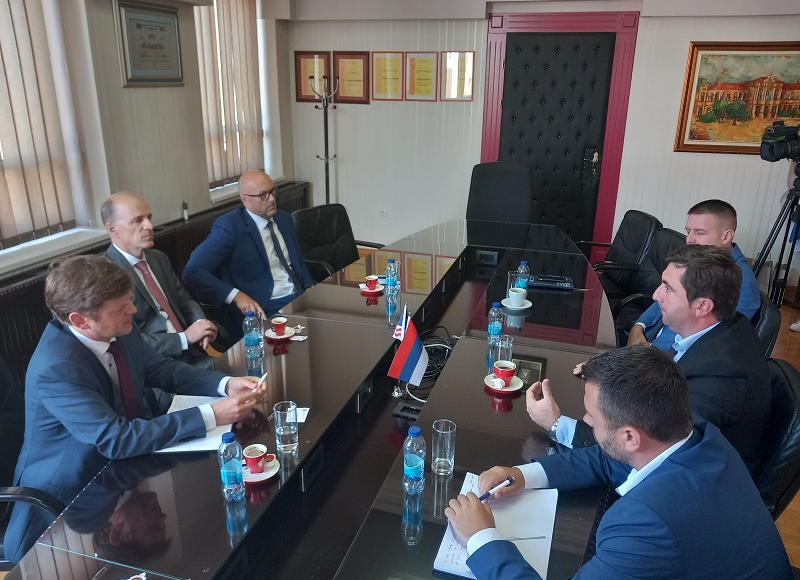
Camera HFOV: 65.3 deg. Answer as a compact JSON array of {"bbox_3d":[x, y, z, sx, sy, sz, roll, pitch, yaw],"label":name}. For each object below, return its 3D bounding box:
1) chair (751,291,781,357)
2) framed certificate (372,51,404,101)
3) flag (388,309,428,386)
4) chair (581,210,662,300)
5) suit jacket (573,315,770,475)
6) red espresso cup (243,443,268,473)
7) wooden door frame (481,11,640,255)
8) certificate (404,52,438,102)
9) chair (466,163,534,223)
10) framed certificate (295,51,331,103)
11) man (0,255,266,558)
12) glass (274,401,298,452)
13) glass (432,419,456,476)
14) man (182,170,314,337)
[{"bbox_3d":[1.253,0.420,2.566,0.620,0.900,0.600,5,19,11],"label":"chair"},{"bbox_3d":[-0.112,-1.943,5.681,0.303,0.417,0.020,6,19,15],"label":"framed certificate"},{"bbox_3d":[0.030,0.208,2.180,0.150,0.270,0.060,1,19,0],"label":"flag"},{"bbox_3d":[1.297,-0.002,3.796,0.620,0.900,0.600,2,19,5],"label":"chair"},{"bbox_3d":[0.817,0.367,1.848,0.550,0.650,0.560,6,19,15],"label":"suit jacket"},{"bbox_3d":[-0.341,0.415,1.523,0.077,0.053,0.058,-2,19,-8],"label":"red espresso cup"},{"bbox_3d":[1.309,-1.191,5.450,1.208,2.263,0.140,6,19,15],"label":"wooden door frame"},{"bbox_3d":[0.193,-1.909,5.598,0.301,0.418,0.020,6,19,15],"label":"certificate"},{"bbox_3d":[0.708,-0.329,4.613,0.620,1.170,0.660,6,19,15],"label":"chair"},{"bbox_3d":[-0.824,-2.004,5.877,0.355,0.453,0.025,6,19,15],"label":"framed certificate"},{"bbox_3d":[-0.809,0.525,1.699,0.820,1.210,0.580,-2,19,-9],"label":"man"},{"bbox_3d":[-0.293,0.356,1.617,0.060,0.120,0.060,1,19,0],"label":"glass"},{"bbox_3d":[0.105,0.374,1.481,0.056,0.122,0.056,1,19,0],"label":"glass"},{"bbox_3d":[-0.589,0.094,3.032,0.780,1.300,0.650,17,25,40],"label":"man"}]

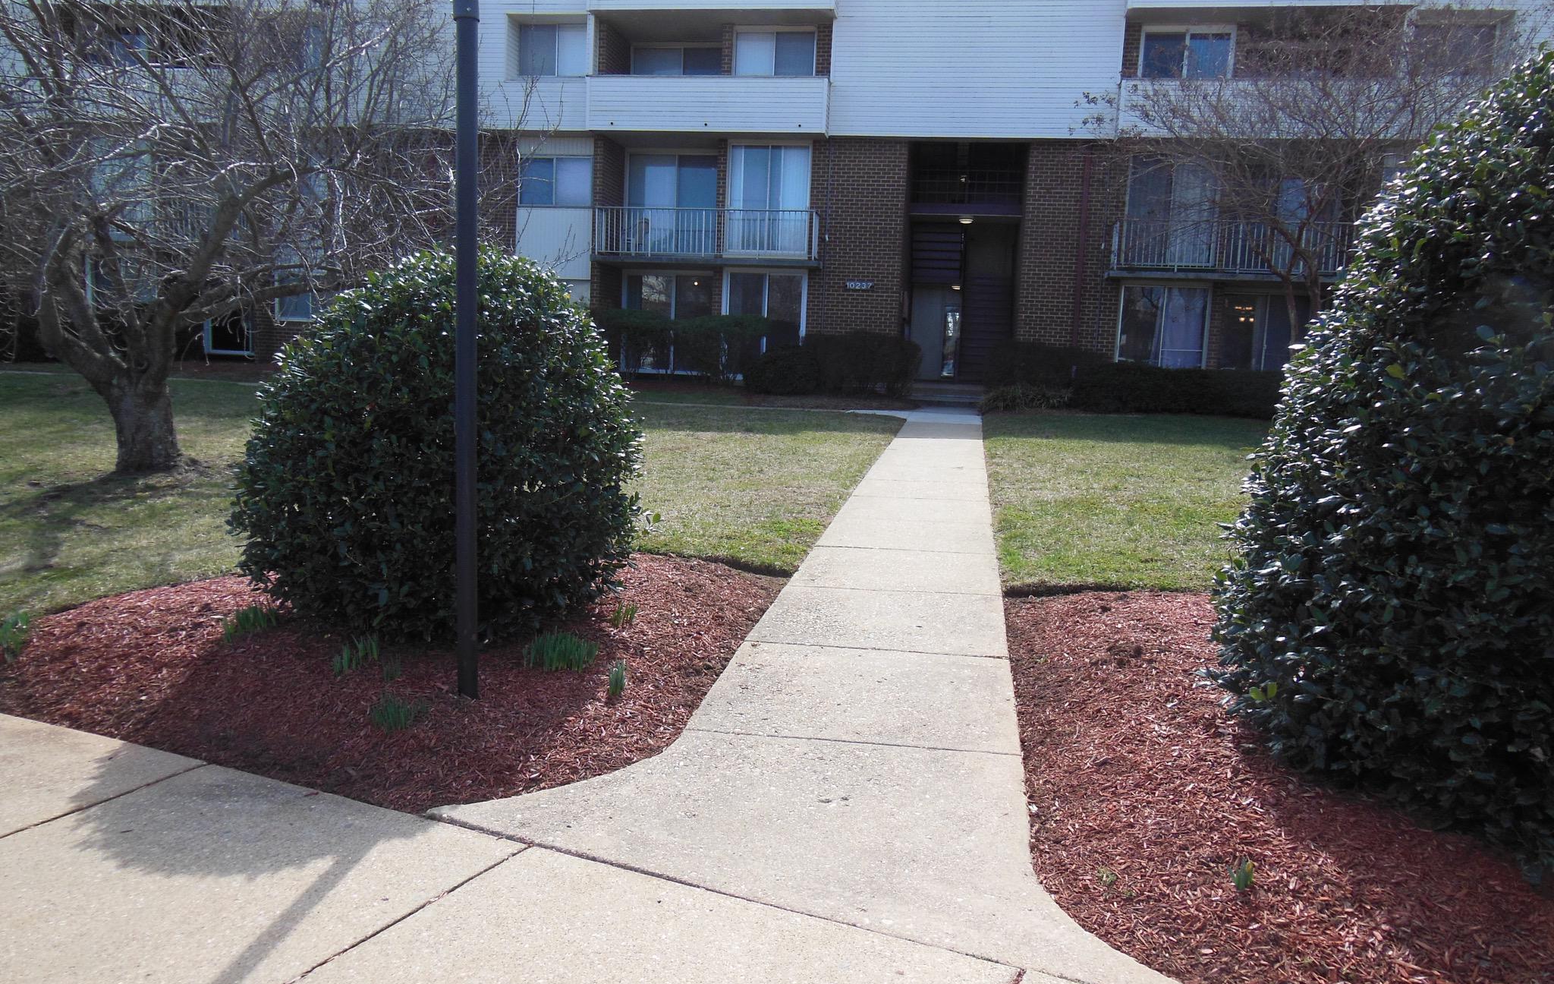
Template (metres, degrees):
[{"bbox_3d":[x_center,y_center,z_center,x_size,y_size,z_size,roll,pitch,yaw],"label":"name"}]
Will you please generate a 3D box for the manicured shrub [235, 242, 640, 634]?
[{"bbox_3d":[-1.671,-0.316,5.688,1.950,1.770,1.950,3,7,8],"label":"manicured shrub"}]

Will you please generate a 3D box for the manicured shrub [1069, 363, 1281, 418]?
[{"bbox_3d":[7.651,-1.908,21.402,4.300,0.900,1.150,3,7,8],"label":"manicured shrub"}]

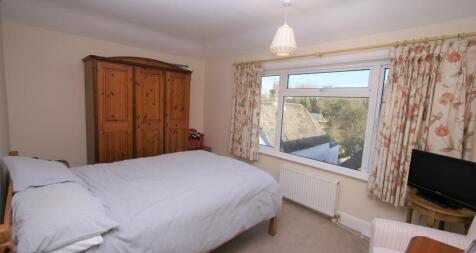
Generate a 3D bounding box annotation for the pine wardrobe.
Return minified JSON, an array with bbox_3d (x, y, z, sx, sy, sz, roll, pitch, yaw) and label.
[{"bbox_3d":[-1.505,0.046,3.158,0.550,2.051,1.430,9,9,42],"label":"pine wardrobe"}]

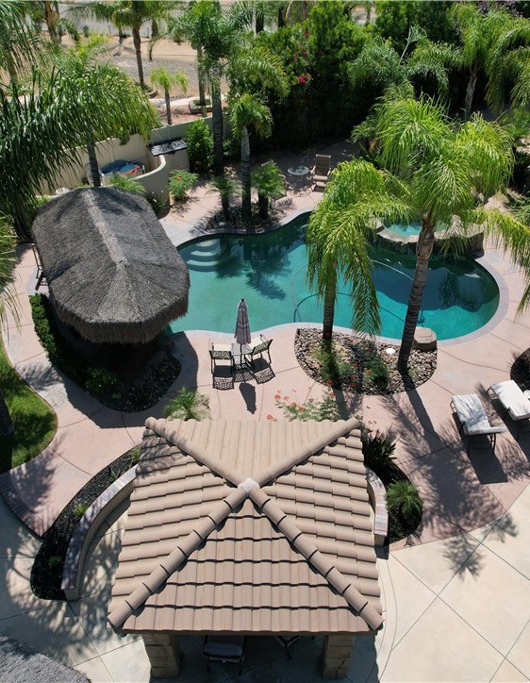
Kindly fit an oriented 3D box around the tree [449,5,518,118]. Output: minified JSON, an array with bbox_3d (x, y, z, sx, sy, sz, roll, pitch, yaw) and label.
[{"bbox_3d":[9.157,-11.673,27.327,3.000,5.200,3.000,0,43,0],"label":"tree"}]

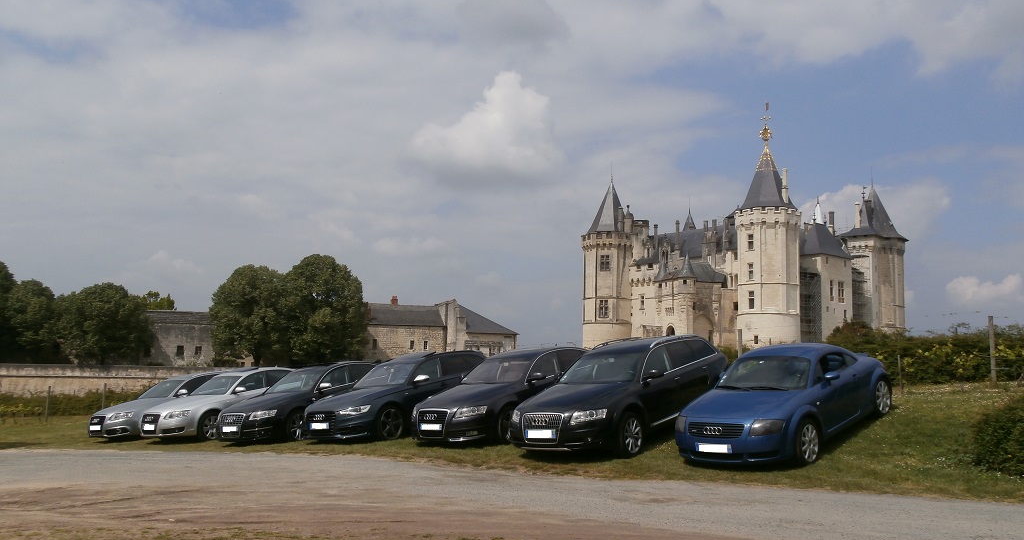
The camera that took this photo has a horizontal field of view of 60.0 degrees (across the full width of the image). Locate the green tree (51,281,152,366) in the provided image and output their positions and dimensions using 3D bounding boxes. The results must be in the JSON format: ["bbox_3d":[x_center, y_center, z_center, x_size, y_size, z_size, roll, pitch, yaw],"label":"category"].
[{"bbox_3d":[-42.553,5.909,92.000,10.159,9.226,10.159,1,-5,0],"label":"green tree"}]

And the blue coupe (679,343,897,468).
[{"bbox_3d":[3.903,1.762,12.624,1.764,1.346,4.049,-7,2,45],"label":"blue coupe"}]

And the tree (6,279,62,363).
[{"bbox_3d":[-50.246,5.763,93.000,6.916,9.745,6.916,1,-5,0],"label":"tree"}]

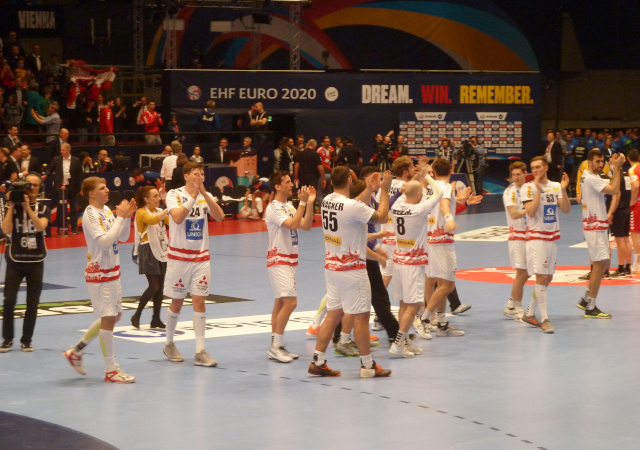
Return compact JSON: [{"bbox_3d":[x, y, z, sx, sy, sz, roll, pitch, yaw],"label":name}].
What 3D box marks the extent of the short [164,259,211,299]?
[{"bbox_3d":[-1.297,0.513,18.820,0.450,0.430,0.320,-1,4,-16],"label":"short"}]

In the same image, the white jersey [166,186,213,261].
[{"bbox_3d":[-1.280,-0.008,18.930,0.470,0.735,0.310,-2,4,-25],"label":"white jersey"}]

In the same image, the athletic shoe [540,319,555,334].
[{"bbox_3d":[2.553,1.132,21.597,0.115,0.125,0.310,-2,4,-22],"label":"athletic shoe"}]

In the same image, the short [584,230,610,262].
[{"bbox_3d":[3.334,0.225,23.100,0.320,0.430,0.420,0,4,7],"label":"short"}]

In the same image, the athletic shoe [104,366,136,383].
[{"bbox_3d":[-1.837,1.380,17.744,0.310,0.135,0.115,1,4,14],"label":"athletic shoe"}]

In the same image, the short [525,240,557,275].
[{"bbox_3d":[2.493,0.348,21.587,0.290,0.430,0.380,3,5,42],"label":"short"}]

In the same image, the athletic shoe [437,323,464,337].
[{"bbox_3d":[1.448,1.153,21.282,0.315,0.130,0.115,0,4,0],"label":"athletic shoe"}]

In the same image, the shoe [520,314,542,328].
[{"bbox_3d":[2.437,1.093,22.020,0.295,0.120,0.110,16,13,42],"label":"shoe"}]

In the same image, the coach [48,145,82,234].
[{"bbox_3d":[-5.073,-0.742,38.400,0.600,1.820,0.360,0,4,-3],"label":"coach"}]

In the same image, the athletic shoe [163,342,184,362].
[{"bbox_3d":[-1.451,1.278,19.075,0.115,0.130,0.310,-2,4,-32],"label":"athletic shoe"}]

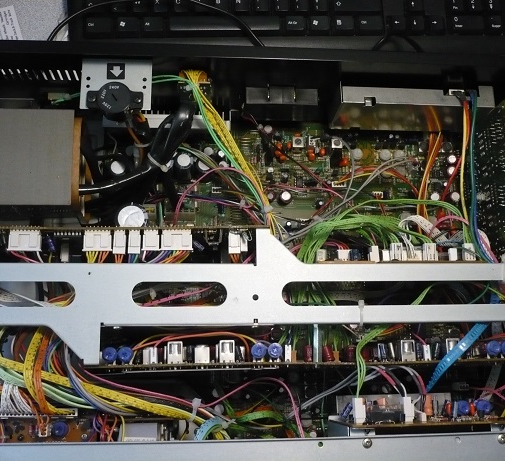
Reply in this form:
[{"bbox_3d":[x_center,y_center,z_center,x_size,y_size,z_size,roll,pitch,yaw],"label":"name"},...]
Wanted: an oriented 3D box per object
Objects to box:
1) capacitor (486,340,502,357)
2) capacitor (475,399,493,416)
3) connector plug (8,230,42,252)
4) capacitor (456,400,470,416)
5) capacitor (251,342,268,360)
[{"bbox_3d":[0.175,0.086,0.451,0.010,0.005,0.011,-3,78,5],"label":"capacitor"},{"bbox_3d":[0.170,0.130,0.457,0.010,0.005,0.010,-3,76,5],"label":"capacitor"},{"bbox_3d":[-0.152,0.007,0.415,0.021,0.006,0.013,0,77,-5],"label":"connector plug"},{"bbox_3d":[0.154,0.130,0.456,0.010,0.005,0.010,-2,76,4],"label":"capacitor"},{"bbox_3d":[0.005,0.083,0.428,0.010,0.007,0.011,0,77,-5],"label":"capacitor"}]

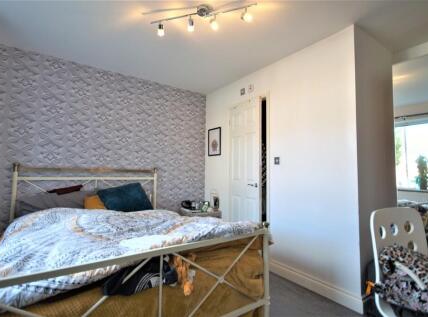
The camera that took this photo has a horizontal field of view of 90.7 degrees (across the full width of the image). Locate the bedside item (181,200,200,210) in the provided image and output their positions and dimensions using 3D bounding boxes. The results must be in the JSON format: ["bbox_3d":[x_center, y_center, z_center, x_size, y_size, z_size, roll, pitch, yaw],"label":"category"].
[{"bbox_3d":[-0.335,0.670,3.015,0.220,0.125,0.170,2,-3,-37],"label":"bedside item"}]

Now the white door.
[{"bbox_3d":[0.393,0.283,2.687,0.050,1.990,0.650,1,-3,-28],"label":"white door"}]

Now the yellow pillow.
[{"bbox_3d":[-1.127,0.541,2.235,0.420,0.360,0.140,2,-38,-37],"label":"yellow pillow"}]

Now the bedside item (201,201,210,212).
[{"bbox_3d":[-0.121,0.687,3.013,0.120,0.155,0.070,2,-3,-37],"label":"bedside item"}]

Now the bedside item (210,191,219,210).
[{"bbox_3d":[0.012,0.614,3.092,0.100,0.275,0.090,2,-3,-37],"label":"bedside item"}]

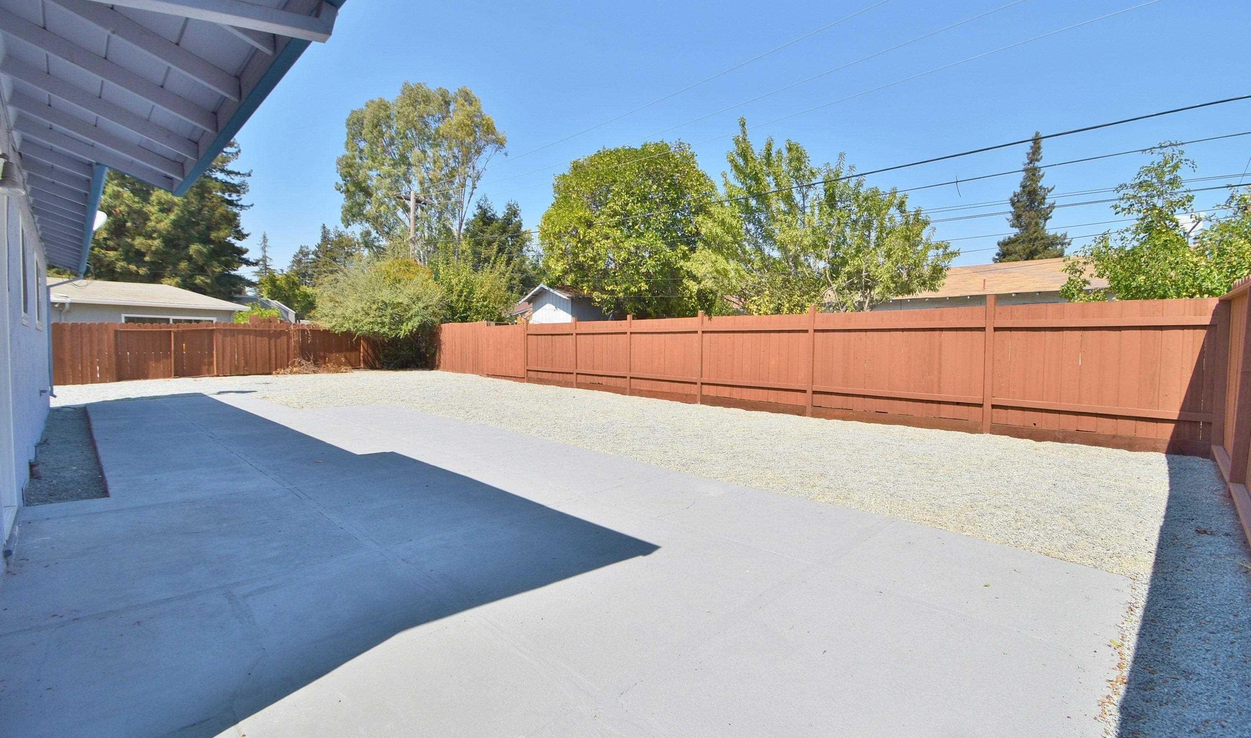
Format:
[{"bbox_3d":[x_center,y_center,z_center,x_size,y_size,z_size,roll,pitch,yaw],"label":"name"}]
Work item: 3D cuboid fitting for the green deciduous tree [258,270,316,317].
[{"bbox_3d":[-21.095,-3.375,32.877,3.476,5.702,3.476,-2,3,-33],"label":"green deciduous tree"}]

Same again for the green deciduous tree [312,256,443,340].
[{"bbox_3d":[-9.728,-2.144,20.720,4.684,4.630,4.684,-1,3,-25],"label":"green deciduous tree"}]

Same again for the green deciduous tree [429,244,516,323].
[{"bbox_3d":[-6.573,-2.608,22.398,3.700,5.423,3.700,-1,3,-16],"label":"green deciduous tree"}]

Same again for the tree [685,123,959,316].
[{"bbox_3d":[4.543,-2.635,12.580,5.814,6.619,5.814,1,3,20],"label":"tree"}]

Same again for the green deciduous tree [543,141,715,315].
[{"bbox_3d":[0.090,-3.381,16.648,5.634,7.639,5.634,0,3,0],"label":"green deciduous tree"}]

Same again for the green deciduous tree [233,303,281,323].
[{"bbox_3d":[-15.771,-1.415,22.462,1.789,2.919,1.789,-2,4,-35],"label":"green deciduous tree"}]

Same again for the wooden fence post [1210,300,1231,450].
[{"bbox_3d":[6.697,0.121,5.879,0.095,1.830,0.095,-2,4,-43],"label":"wooden fence post"}]

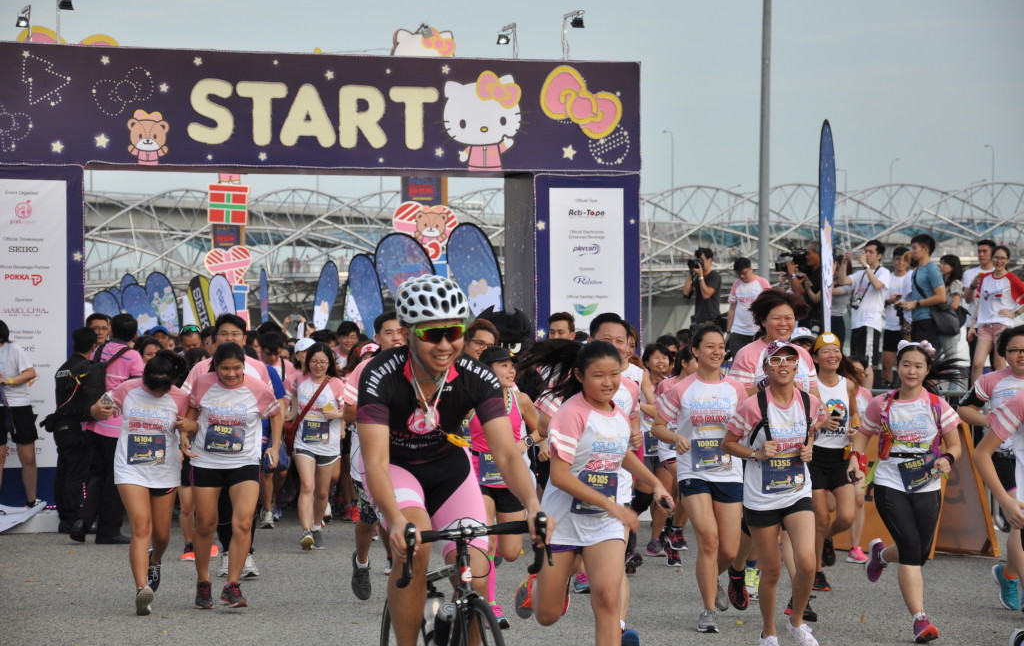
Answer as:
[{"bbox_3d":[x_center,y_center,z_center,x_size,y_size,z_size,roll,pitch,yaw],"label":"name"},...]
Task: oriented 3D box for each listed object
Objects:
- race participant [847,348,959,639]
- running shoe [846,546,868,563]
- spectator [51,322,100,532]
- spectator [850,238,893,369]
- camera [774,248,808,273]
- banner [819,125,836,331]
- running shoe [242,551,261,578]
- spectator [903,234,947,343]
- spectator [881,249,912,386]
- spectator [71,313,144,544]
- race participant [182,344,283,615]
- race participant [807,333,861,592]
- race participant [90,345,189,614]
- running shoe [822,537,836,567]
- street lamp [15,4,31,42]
[{"bbox_3d":[2.072,0.887,17.950,0.580,1.570,0.800,0,0,-17],"label":"race participant"},{"bbox_3d":[2.460,1.637,24.100,0.090,0.115,0.245,0,0,-35],"label":"running shoe"},{"bbox_3d":[-3.452,0.848,26.900,0.380,1.640,0.480,0,0,-41],"label":"spectator"},{"bbox_3d":[3.493,0.044,33.400,0.480,1.720,0.500,0,0,-41],"label":"spectator"},{"bbox_3d":[2.863,-0.638,34.800,0.400,0.250,0.190,0,0,-30],"label":"camera"},{"bbox_3d":[2.776,0.004,30.000,0.080,3.500,1.000,0,0,-3],"label":"banner"},{"bbox_3d":[-1.732,1.601,22.500,0.105,0.120,0.285,0,-10,-8],"label":"running shoe"},{"bbox_3d":[3.993,0.024,33.000,0.460,1.740,0.500,0,0,-22],"label":"spectator"},{"bbox_3d":[3.869,0.015,34.300,0.470,1.600,0.360,0,0,6],"label":"spectator"},{"bbox_3d":[-3.073,0.802,25.900,0.500,1.740,0.500,0,0,-37],"label":"spectator"},{"bbox_3d":[-1.644,0.897,20.050,0.570,1.560,0.480,0,0,-10],"label":"race participant"},{"bbox_3d":[1.980,0.859,21.000,0.470,1.590,0.620,0,0,-5],"label":"race participant"},{"bbox_3d":[-2.103,0.913,19.400,0.560,1.510,0.600,0,0,-5],"label":"race participant"},{"bbox_3d":[2.035,1.458,21.850,0.095,0.250,0.110,0,-28,-15],"label":"running shoe"},{"bbox_3d":[-4.137,-2.514,28.900,0.110,0.400,0.300,0,0,-20],"label":"street lamp"}]

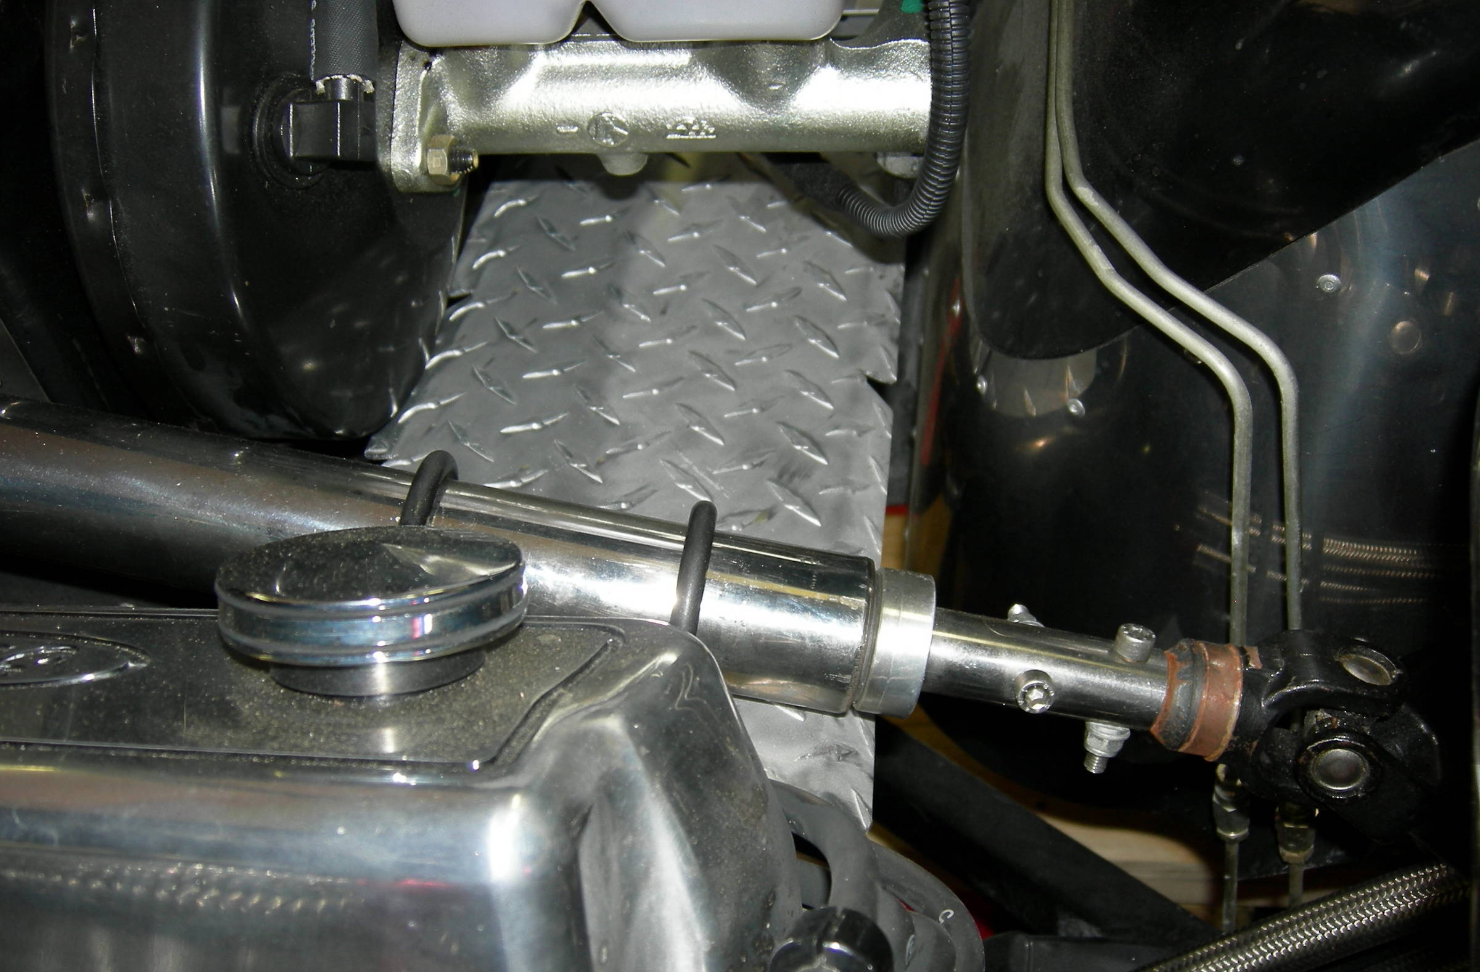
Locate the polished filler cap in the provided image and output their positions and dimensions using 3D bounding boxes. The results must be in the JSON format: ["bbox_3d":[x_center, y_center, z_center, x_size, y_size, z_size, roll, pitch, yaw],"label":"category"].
[{"bbox_3d":[-0.083,0.029,0.351,0.068,0.024,0.068,-1,12,0],"label":"polished filler cap"}]

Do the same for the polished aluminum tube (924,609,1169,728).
[{"bbox_3d":[0.084,0.050,0.420,0.068,0.024,0.024,11,90,-2],"label":"polished aluminum tube"}]

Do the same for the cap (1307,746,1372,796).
[{"bbox_3d":[0.160,0.074,0.410,0.017,0.017,0.007,6,30,11],"label":"cap"}]

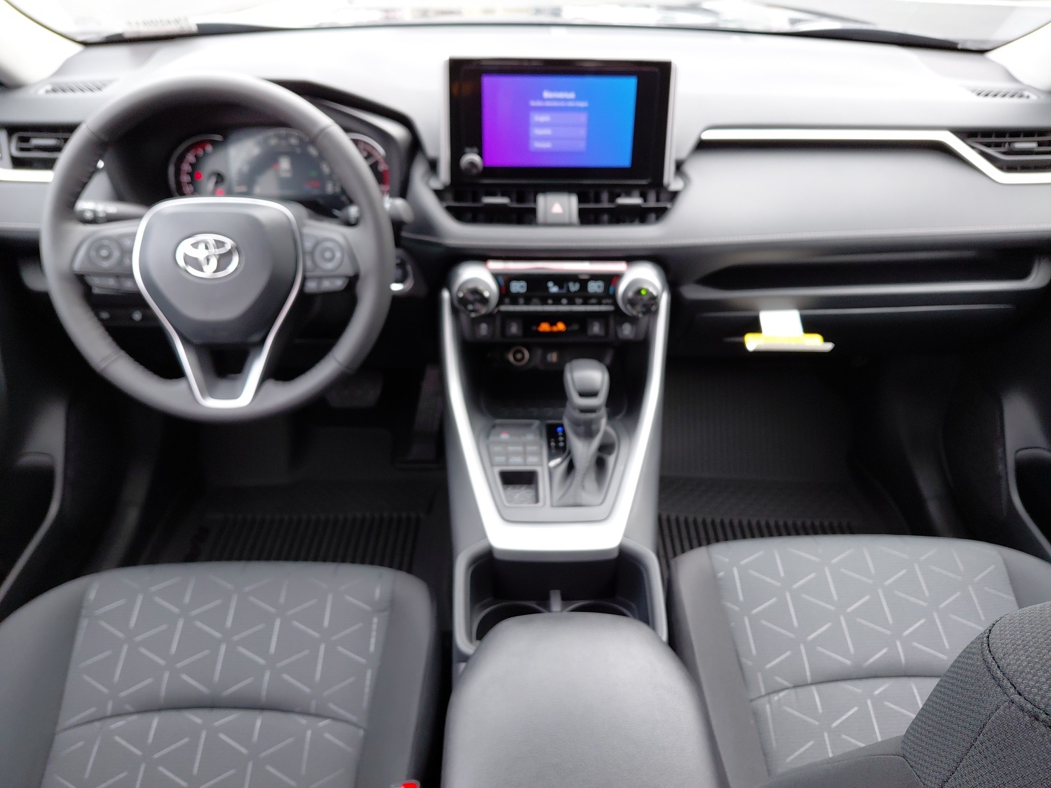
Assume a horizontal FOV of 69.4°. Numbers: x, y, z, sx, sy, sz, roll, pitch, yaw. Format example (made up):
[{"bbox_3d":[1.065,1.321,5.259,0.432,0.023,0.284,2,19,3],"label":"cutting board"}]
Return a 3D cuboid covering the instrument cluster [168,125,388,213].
[{"bbox_3d":[-0.323,-0.296,1.005,0.288,0.115,0.045,-1,19,-3],"label":"instrument cluster"}]

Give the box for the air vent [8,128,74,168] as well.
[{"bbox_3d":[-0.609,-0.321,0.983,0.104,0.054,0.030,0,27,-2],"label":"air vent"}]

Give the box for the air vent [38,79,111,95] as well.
[{"bbox_3d":[-0.617,-0.420,1.040,0.100,0.014,0.048,0,44,-2],"label":"air vent"}]

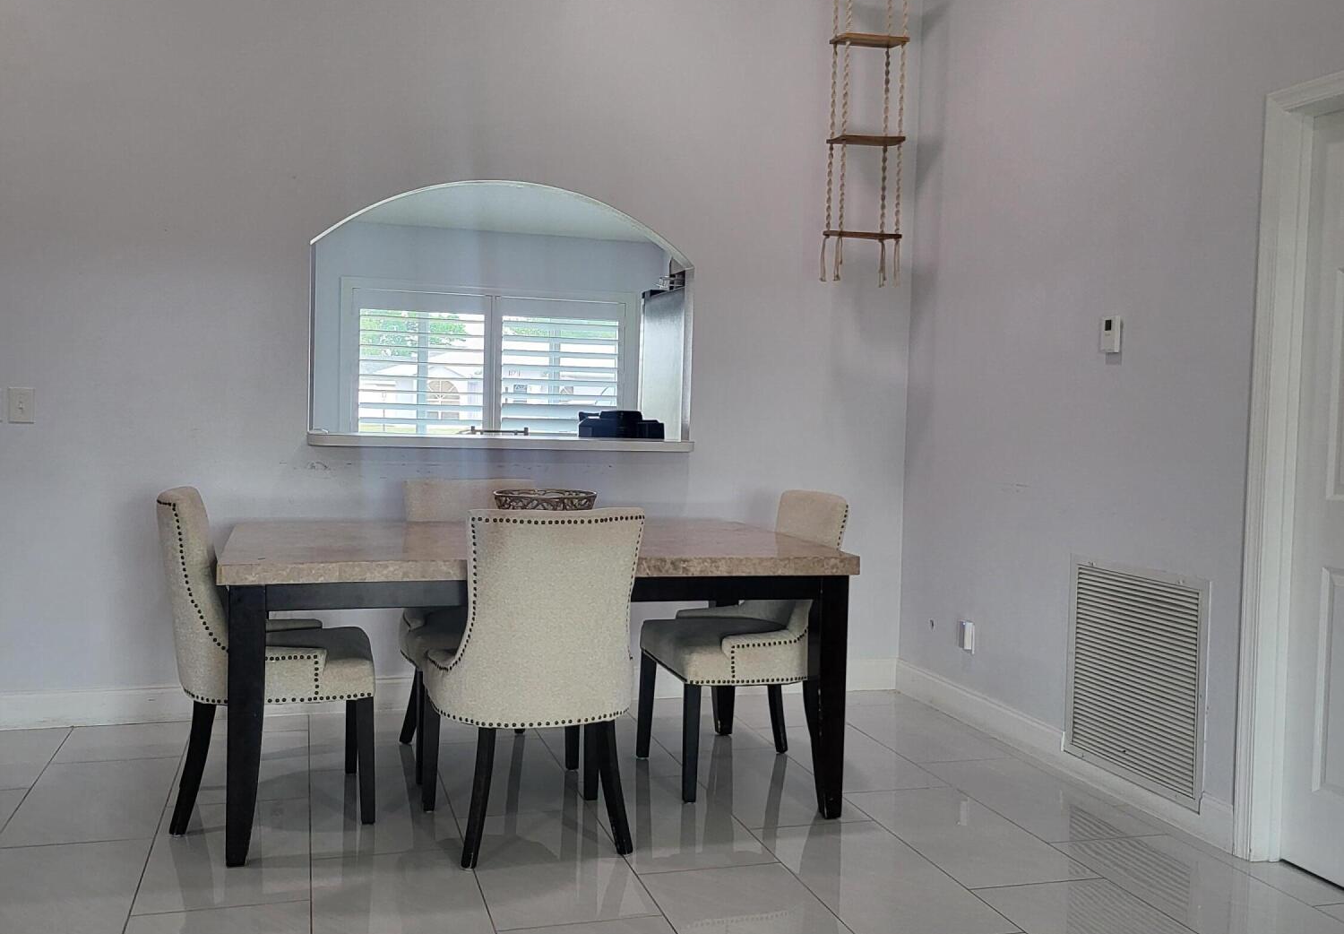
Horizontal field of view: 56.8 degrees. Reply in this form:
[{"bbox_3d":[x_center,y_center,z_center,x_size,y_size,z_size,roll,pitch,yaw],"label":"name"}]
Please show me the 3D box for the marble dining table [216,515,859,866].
[{"bbox_3d":[-0.455,0.613,3.883,1.756,0.777,1.066,1,3,-17],"label":"marble dining table"}]

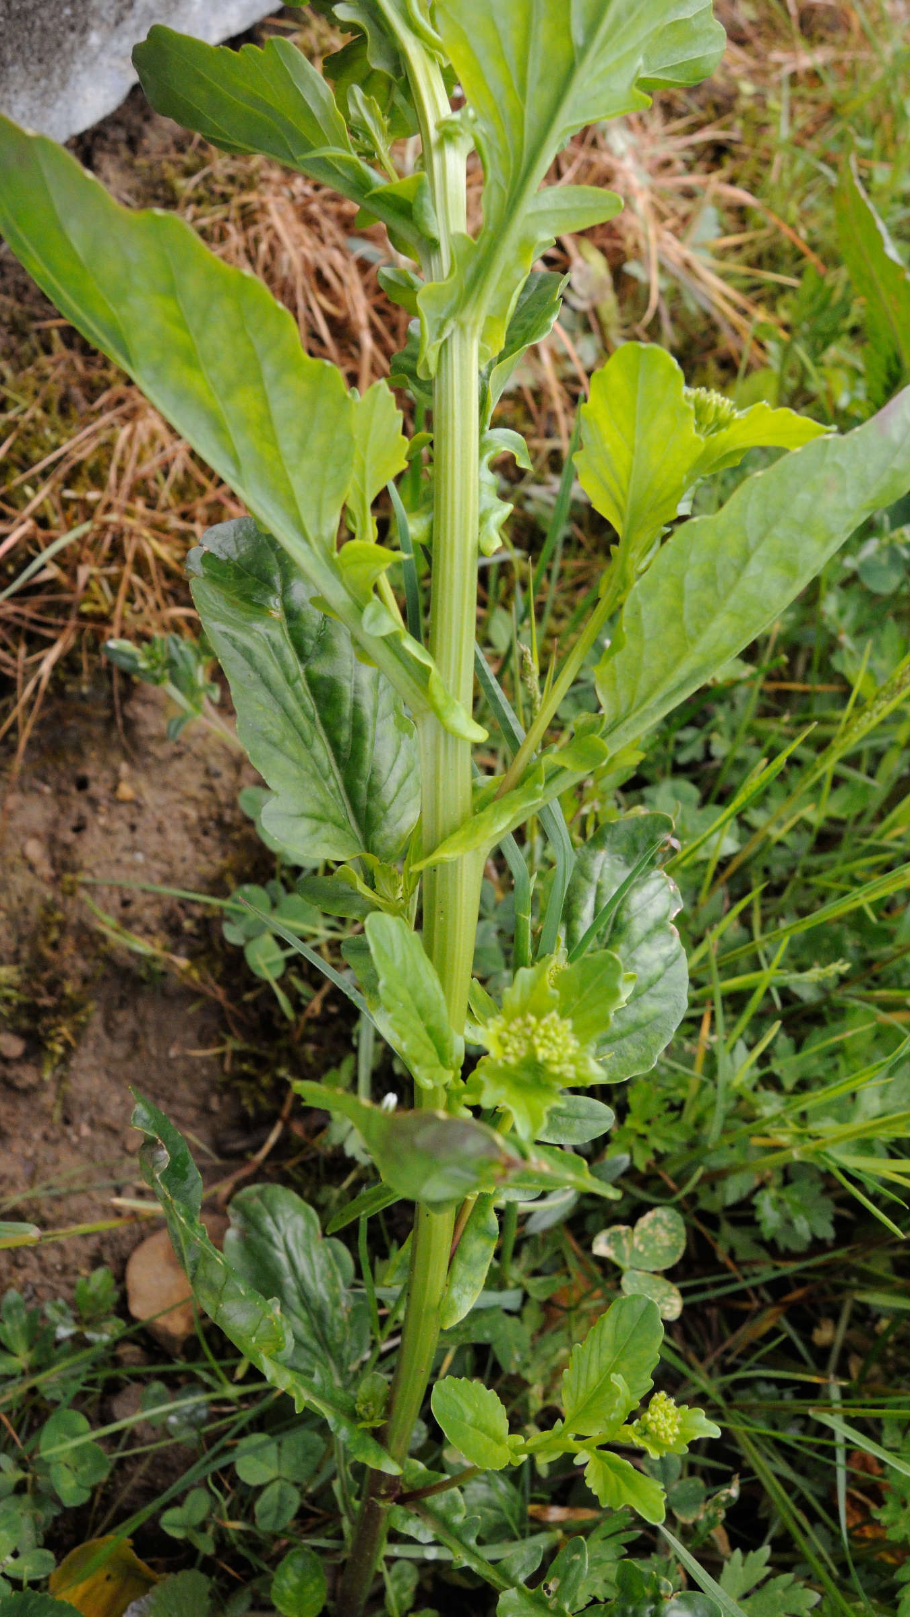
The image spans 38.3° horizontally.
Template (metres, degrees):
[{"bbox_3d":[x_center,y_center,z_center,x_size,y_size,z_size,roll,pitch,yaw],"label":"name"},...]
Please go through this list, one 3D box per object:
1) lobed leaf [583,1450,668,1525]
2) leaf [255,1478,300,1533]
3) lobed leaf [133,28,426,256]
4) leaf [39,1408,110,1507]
[{"bbox_3d":[0.058,0.232,0.448,0.032,0.010,0.019,32,64,28],"label":"lobed leaf"},{"bbox_3d":[-0.060,0.238,0.446,0.015,0.004,0.015,1,61,1],"label":"leaf"},{"bbox_3d":[-0.049,-0.185,0.354,0.103,0.015,0.034,40,71,18],"label":"lobed leaf"},{"bbox_3d":[-0.127,0.216,0.437,0.023,0.006,0.026,1,67,0],"label":"leaf"}]

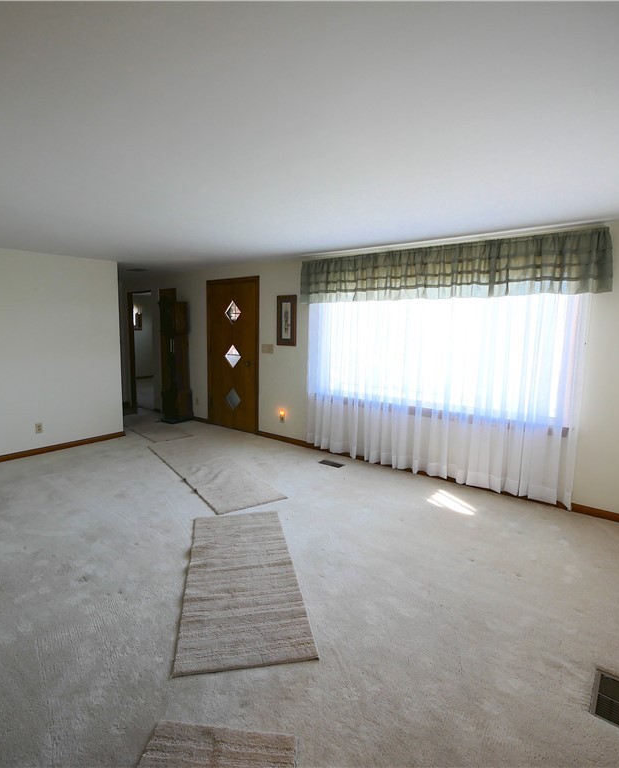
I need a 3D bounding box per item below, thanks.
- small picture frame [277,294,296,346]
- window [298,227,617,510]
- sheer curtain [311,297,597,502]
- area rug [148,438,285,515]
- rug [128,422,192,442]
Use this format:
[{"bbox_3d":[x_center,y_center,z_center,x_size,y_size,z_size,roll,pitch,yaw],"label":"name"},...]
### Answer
[{"bbox_3d":[-0.294,-0.795,5.218,0.324,0.618,0.025,7,10,38],"label":"small picture frame"},{"bbox_3d":[1.069,-0.201,4.145,2.983,2.234,0.150,7,10,38],"label":"window"},{"bbox_3d":[1.047,-0.034,4.166,2.800,1.943,0.120,7,10,38],"label":"sheer curtain"},{"bbox_3d":[-1.117,0.908,4.474,0.639,0.018,2.280,-5,10,-34],"label":"area rug"},{"bbox_3d":[-2.175,0.688,6.013,0.528,0.015,1.069,-7,11,-41],"label":"rug"}]

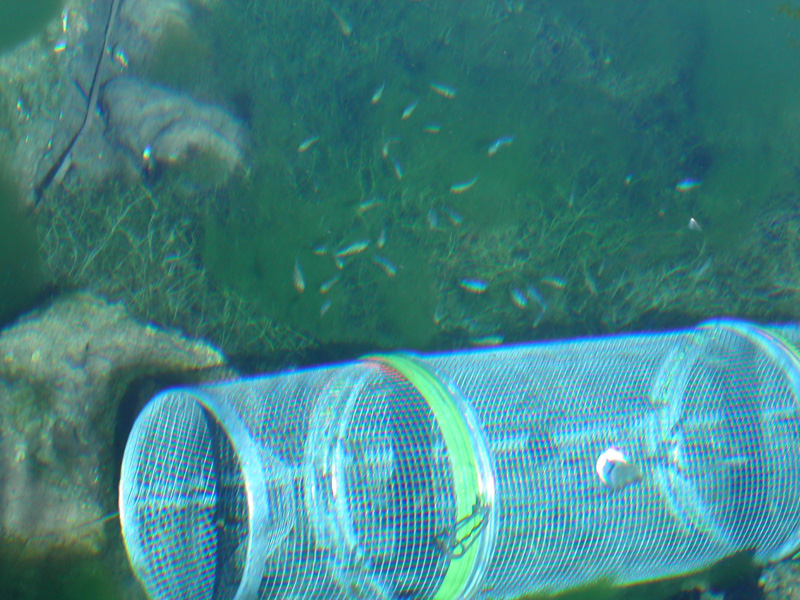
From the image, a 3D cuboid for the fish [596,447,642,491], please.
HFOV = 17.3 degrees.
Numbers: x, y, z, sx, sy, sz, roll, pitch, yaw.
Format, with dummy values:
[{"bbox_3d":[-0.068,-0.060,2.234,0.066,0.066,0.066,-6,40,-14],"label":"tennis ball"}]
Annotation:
[{"bbox_3d":[0.194,0.149,2.330,0.042,0.028,0.020,27,46,24],"label":"fish"}]

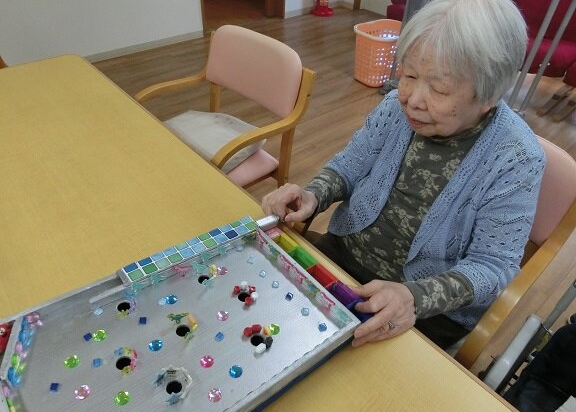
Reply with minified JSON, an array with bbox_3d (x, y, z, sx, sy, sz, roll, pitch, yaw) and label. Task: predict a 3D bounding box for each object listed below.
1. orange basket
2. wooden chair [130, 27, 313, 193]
[{"bbox_3d":[0.723,-1.170,3.193,0.425,0.380,0.365,-23,46,-27],"label":"orange basket"},{"bbox_3d":[-0.287,-0.199,1.651,0.545,0.830,0.545,-28,48,-30],"label":"wooden chair"}]

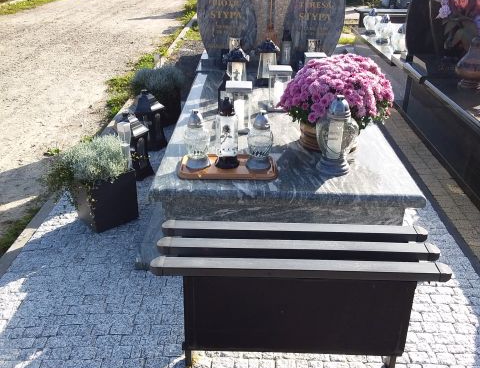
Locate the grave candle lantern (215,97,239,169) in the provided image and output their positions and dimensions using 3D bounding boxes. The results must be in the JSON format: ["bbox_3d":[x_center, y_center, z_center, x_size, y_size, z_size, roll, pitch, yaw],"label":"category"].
[{"bbox_3d":[-0.051,-0.225,2.230,0.108,0.304,0.108,1,25,1],"label":"grave candle lantern"}]

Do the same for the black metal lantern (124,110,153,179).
[{"bbox_3d":[-0.614,-0.230,2.960,0.200,0.385,0.200,-17,30,-32],"label":"black metal lantern"}]

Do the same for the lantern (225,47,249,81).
[{"bbox_3d":[-0.010,-0.660,3.172,0.155,0.320,0.155,1,25,1],"label":"lantern"}]

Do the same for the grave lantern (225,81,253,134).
[{"bbox_3d":[-0.004,-0.387,2.619,0.130,0.238,0.135,2,25,0],"label":"grave lantern"}]

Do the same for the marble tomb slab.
[{"bbox_3d":[0.218,-0.365,3.379,1.262,0.343,2.707,1,25,1],"label":"marble tomb slab"}]

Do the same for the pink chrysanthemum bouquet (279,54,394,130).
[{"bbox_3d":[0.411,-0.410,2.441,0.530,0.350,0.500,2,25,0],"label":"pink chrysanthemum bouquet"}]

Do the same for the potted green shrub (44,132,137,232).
[{"bbox_3d":[-0.703,-0.015,2.499,0.320,0.385,0.320,-22,33,-39],"label":"potted green shrub"}]

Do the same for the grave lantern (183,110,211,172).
[{"bbox_3d":[-0.189,-0.207,2.306,0.121,0.253,0.121,1,25,1],"label":"grave lantern"}]

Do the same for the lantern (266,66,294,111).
[{"bbox_3d":[0.227,-0.553,2.990,0.132,0.236,0.137,2,25,0],"label":"lantern"}]

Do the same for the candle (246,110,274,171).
[{"bbox_3d":[0.086,-0.190,2.174,0.110,0.240,0.110,2,25,0],"label":"candle"}]

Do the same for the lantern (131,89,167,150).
[{"bbox_3d":[-0.614,-0.436,3.455,0.253,0.384,0.242,1,25,1],"label":"lantern"}]

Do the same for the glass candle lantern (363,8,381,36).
[{"bbox_3d":[1.491,-1.828,5.836,0.175,0.268,0.175,2,25,0],"label":"glass candle lantern"}]

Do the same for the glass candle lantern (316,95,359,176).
[{"bbox_3d":[0.410,-0.213,2.167,0.178,0.326,0.178,2,25,0],"label":"glass candle lantern"}]

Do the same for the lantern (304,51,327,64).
[{"bbox_3d":[0.493,-0.732,3.405,0.142,0.265,0.142,1,25,1],"label":"lantern"}]

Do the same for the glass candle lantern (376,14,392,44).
[{"bbox_3d":[1.438,-1.551,5.158,0.155,0.260,0.155,1,25,1],"label":"glass candle lantern"}]

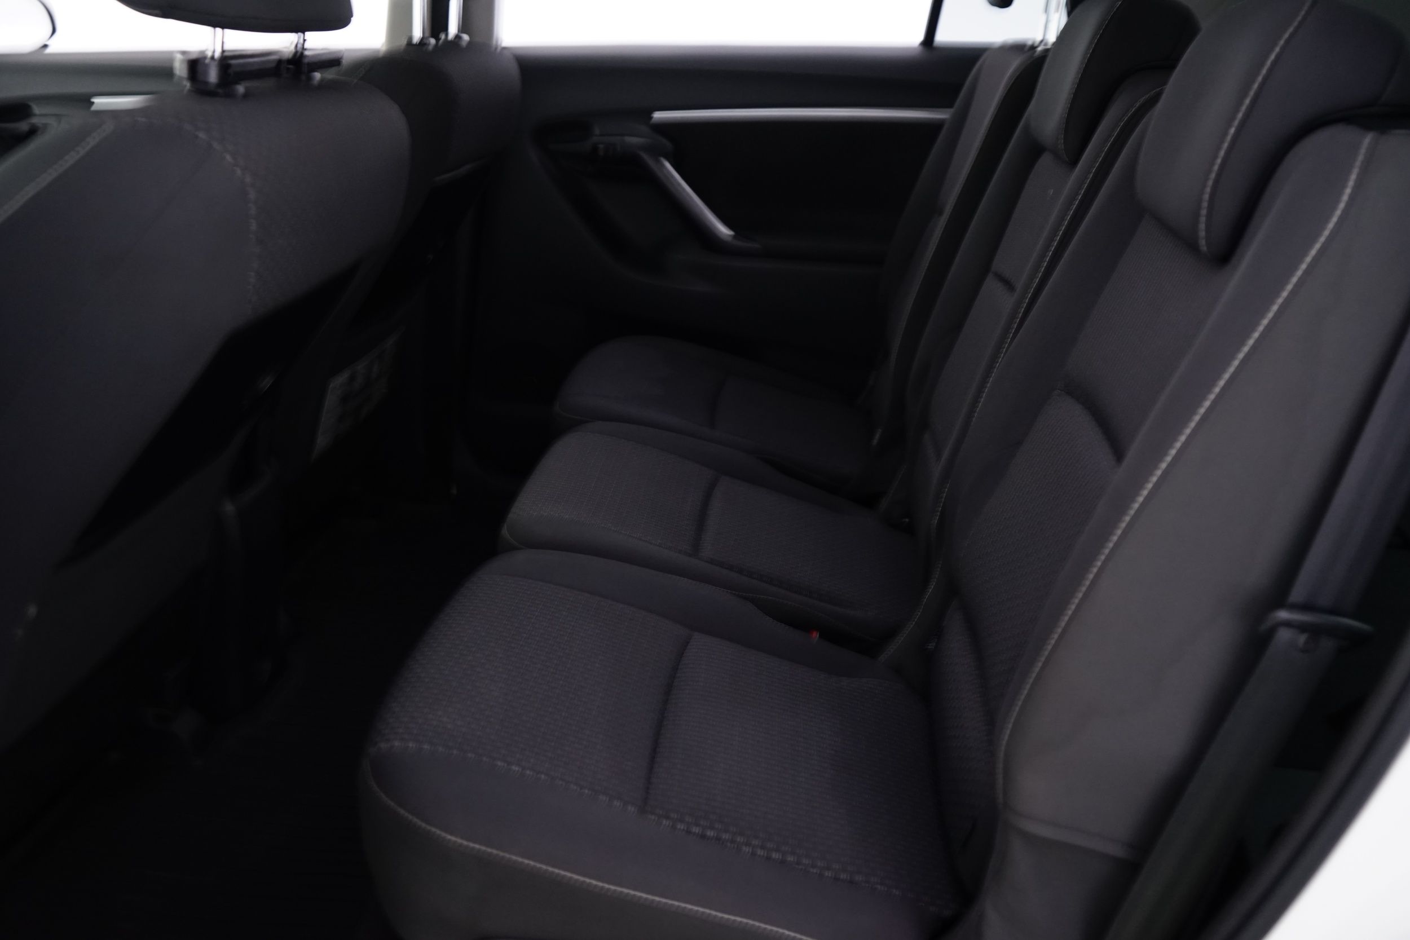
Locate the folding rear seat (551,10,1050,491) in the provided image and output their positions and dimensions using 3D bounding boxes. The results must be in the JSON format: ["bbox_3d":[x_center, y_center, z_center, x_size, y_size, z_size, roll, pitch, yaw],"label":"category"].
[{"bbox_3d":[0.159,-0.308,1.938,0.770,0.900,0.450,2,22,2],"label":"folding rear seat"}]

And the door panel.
[{"bbox_3d":[0.043,-0.374,2.220,0.950,0.770,0.140,2,22,2],"label":"door panel"}]

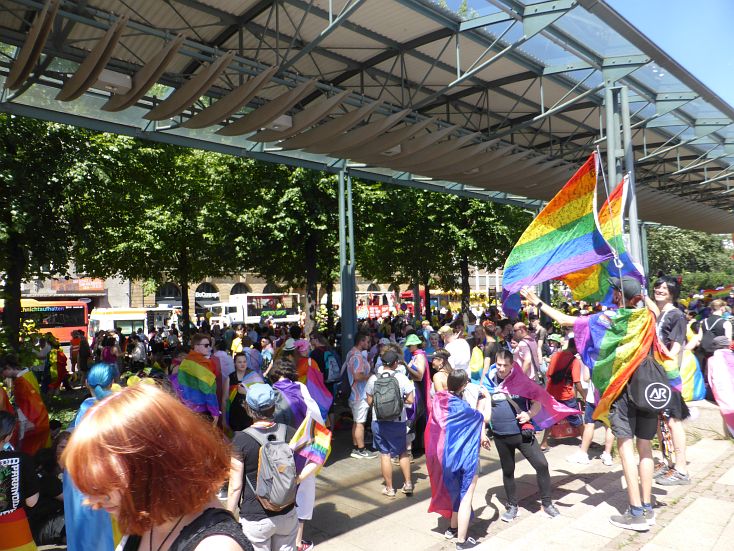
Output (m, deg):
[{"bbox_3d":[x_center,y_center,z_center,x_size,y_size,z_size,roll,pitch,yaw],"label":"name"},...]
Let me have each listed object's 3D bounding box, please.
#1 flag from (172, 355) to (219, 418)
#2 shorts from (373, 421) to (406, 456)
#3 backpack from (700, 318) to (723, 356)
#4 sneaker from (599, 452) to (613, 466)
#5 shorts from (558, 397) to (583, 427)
[{"bbox_3d":[-1.875,1.204,5.600,0.500,0.670,0.360,-1,-2,-18],"label":"flag"},{"bbox_3d":[0.267,1.873,5.980,0.410,0.460,0.290,-2,-3,14],"label":"shorts"},{"bbox_3d":[4.547,0.790,6.700,0.160,0.450,0.270,2,-5,-41],"label":"backpack"},{"bbox_3d":[3.171,2.439,6.803,0.105,0.120,0.285,-2,-3,-3],"label":"sneaker"},{"bbox_3d":[2.944,2.001,7.450,0.390,0.430,0.280,-2,-2,6],"label":"shorts"}]

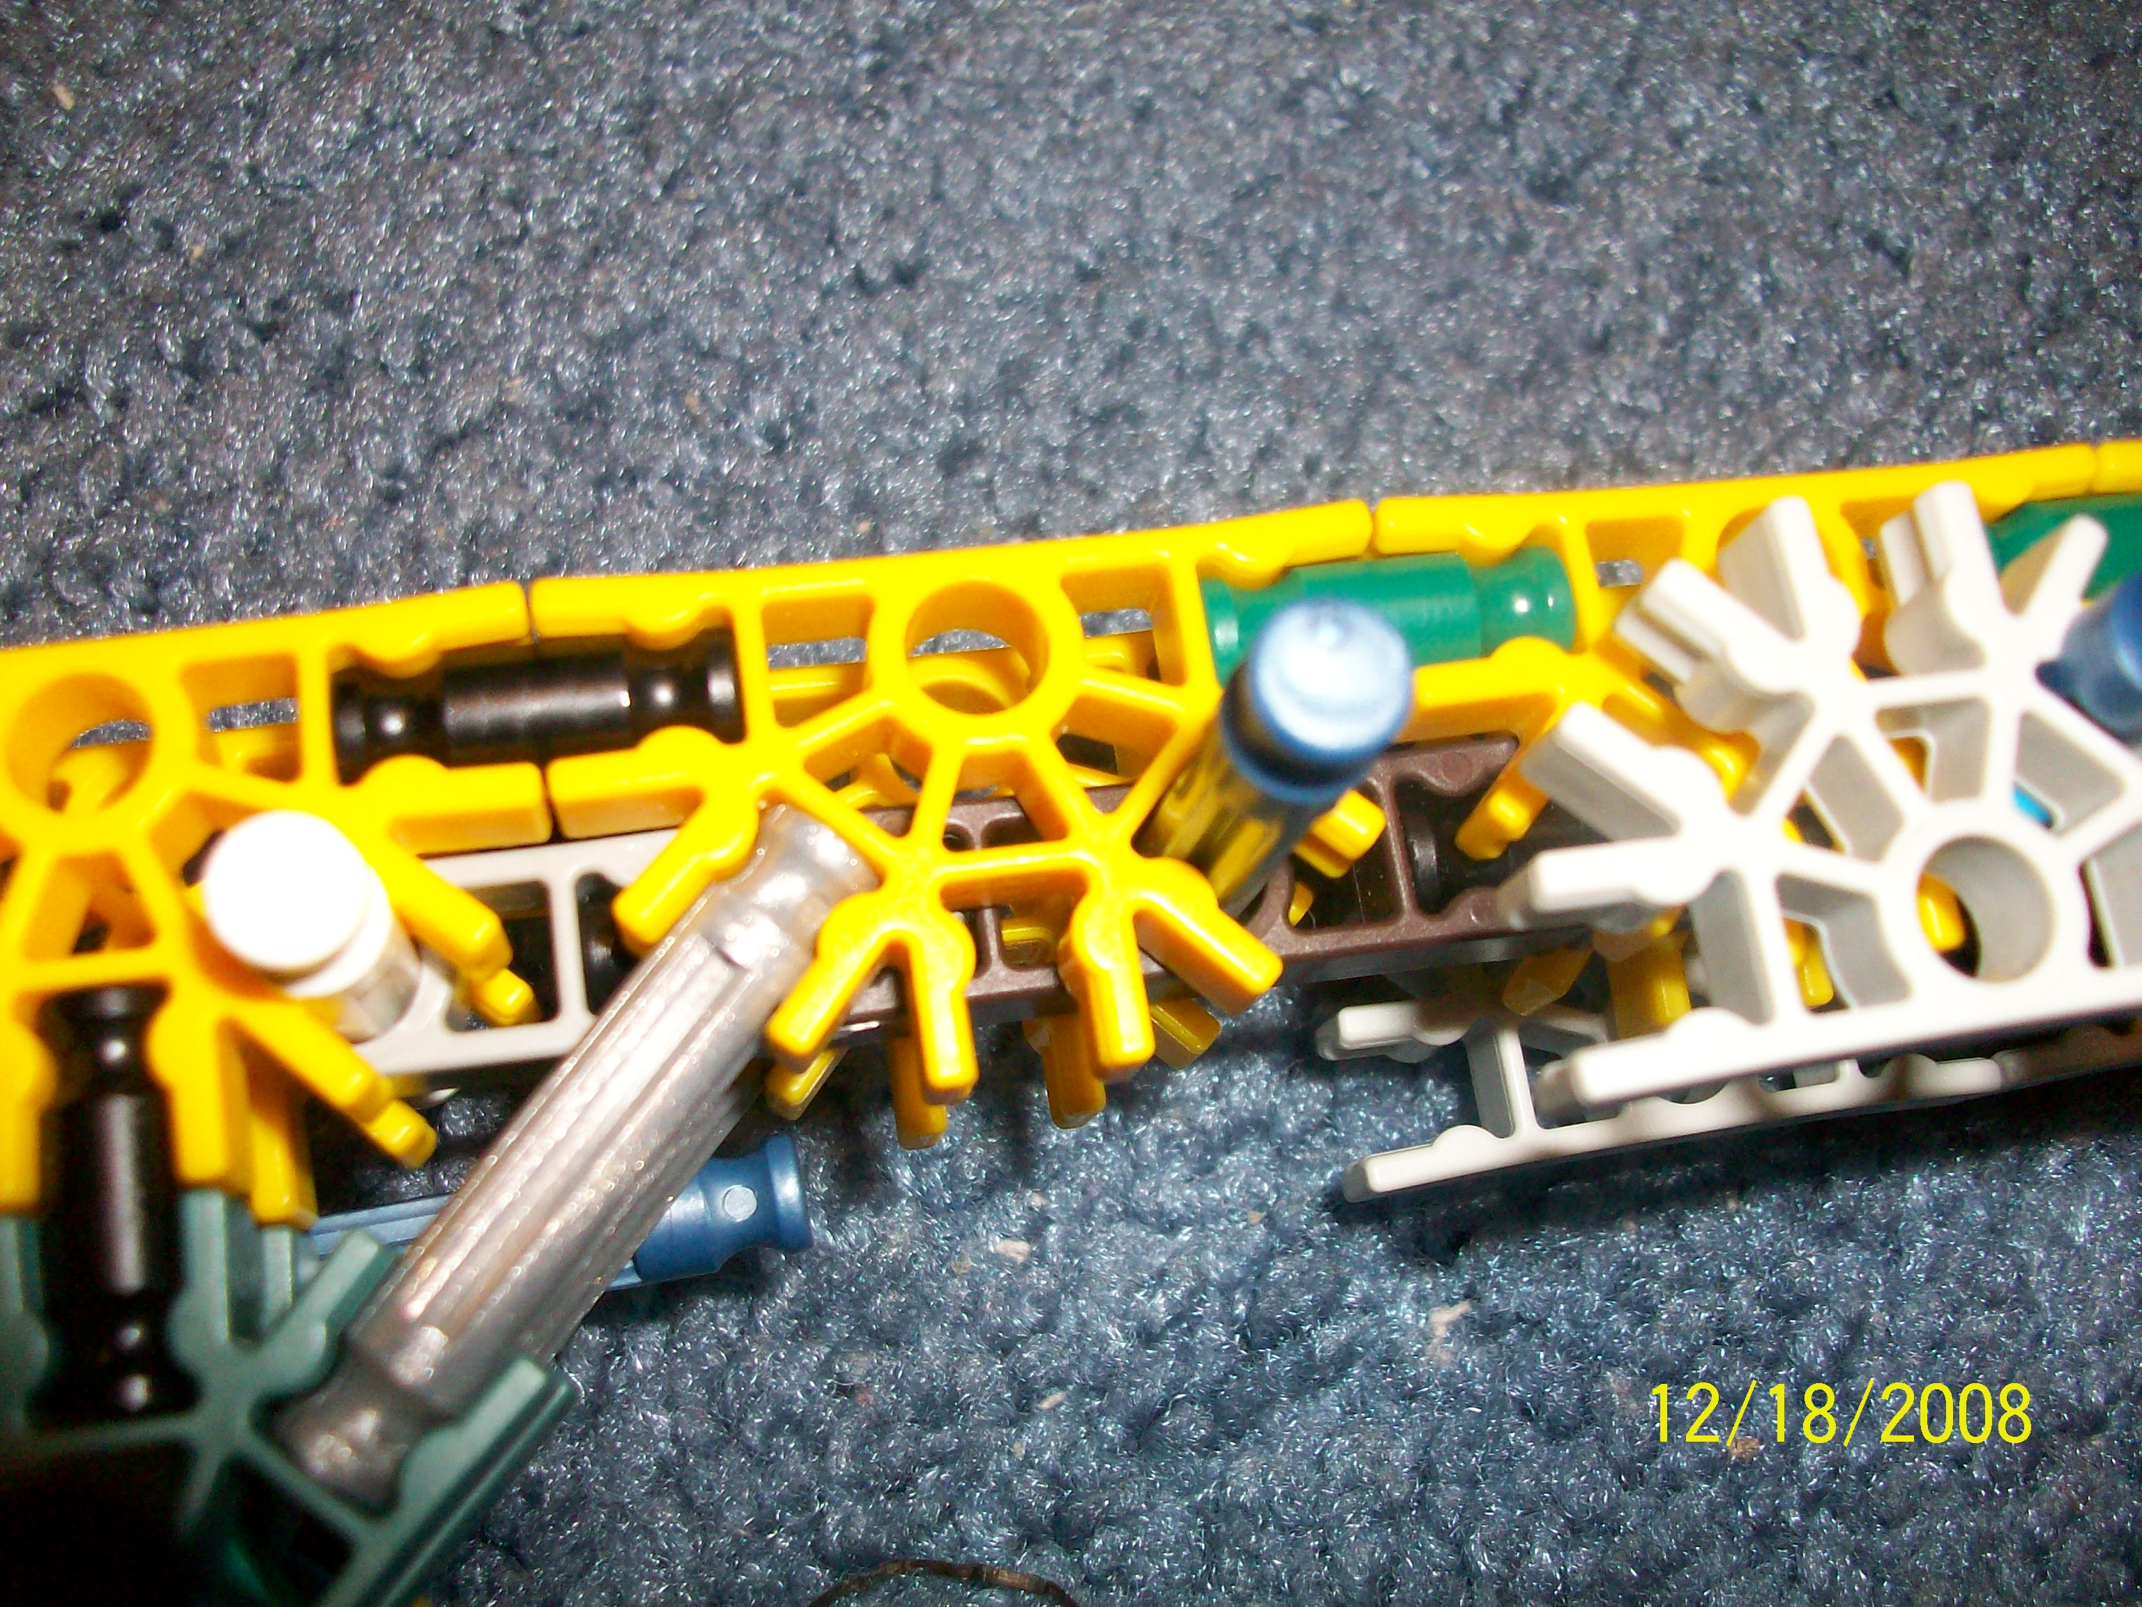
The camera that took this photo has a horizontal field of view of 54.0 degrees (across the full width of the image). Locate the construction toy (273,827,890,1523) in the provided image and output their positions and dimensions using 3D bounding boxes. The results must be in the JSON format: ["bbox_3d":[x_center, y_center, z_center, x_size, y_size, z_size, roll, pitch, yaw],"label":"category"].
[{"bbox_3d":[-0.021,0.015,0.089,0.006,0.006,0.033,35,75,6],"label":"construction toy"}]

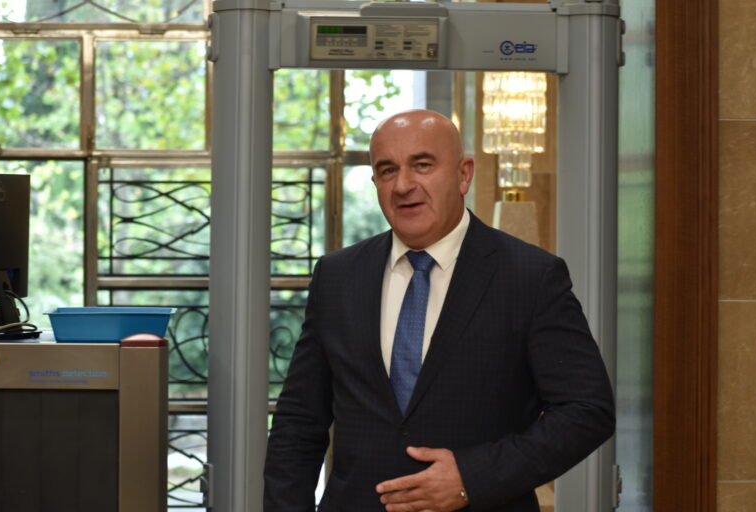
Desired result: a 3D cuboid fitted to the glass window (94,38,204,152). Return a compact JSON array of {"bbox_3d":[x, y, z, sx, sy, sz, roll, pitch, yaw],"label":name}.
[{"bbox_3d":[-0.864,-0.609,11.500,0.425,0.420,0.040,0,1,0],"label":"glass window"}]

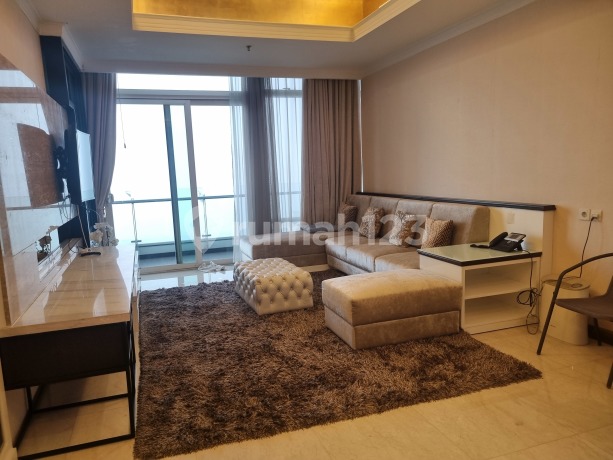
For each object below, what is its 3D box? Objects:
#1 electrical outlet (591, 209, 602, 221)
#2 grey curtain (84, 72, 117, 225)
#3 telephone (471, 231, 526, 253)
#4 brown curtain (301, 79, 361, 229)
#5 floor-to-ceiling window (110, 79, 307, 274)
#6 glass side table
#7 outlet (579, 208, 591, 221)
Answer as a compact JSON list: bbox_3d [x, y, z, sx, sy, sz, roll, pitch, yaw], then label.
[{"bbox_3d":[2.158,-0.110,3.426,0.015,0.088,0.092,-5,8,-19],"label":"electrical outlet"},{"bbox_3d":[-2.541,-0.663,5.923,0.411,2.658,0.164,-5,8,-19],"label":"grey curtain"},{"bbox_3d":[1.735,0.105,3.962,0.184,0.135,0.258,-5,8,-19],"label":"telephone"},{"bbox_3d":[0.375,-0.909,6.867,0.920,2.640,0.170,-4,8,-19],"label":"brown curtain"},{"bbox_3d":[-1.333,-0.810,6.475,2.750,2.700,0.120,-4,8,-19],"label":"floor-to-ceiling window"},{"bbox_3d":[1.474,0.485,3.962,0.808,0.601,0.610,-5,8,-19],"label":"glass side table"},{"bbox_3d":[2.125,-0.116,3.519,0.015,0.088,0.092,-5,8,-19],"label":"outlet"}]

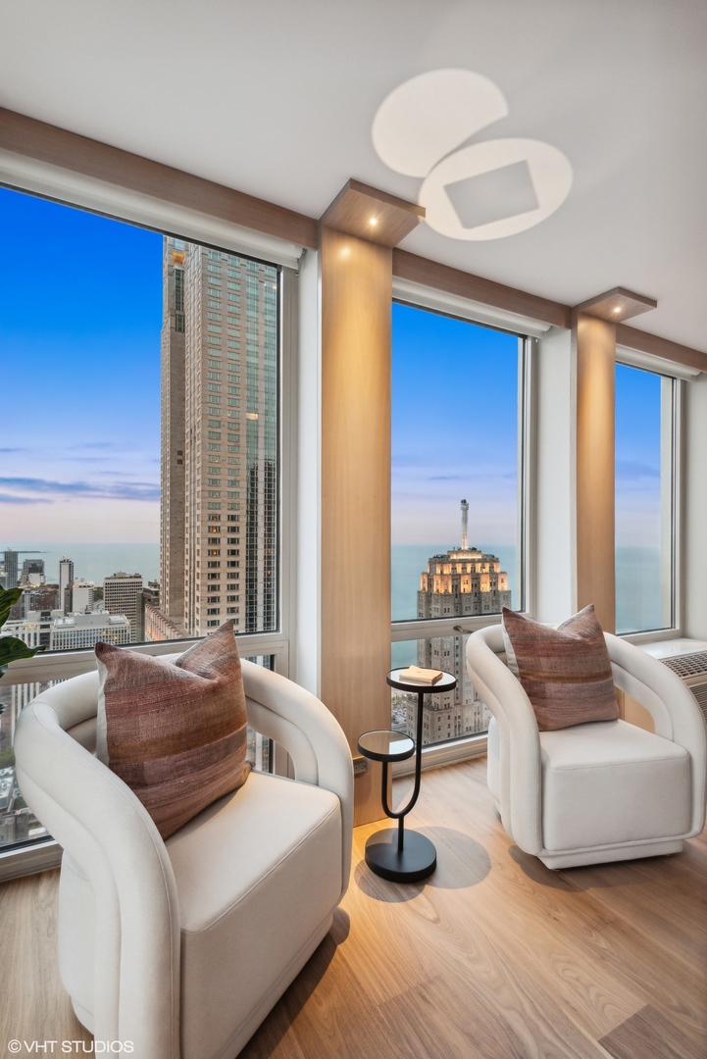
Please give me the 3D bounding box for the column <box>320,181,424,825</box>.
[{"bbox_3d":[0.066,-0.005,1.877,0.332,2.491,0.277,0,0,-28],"label":"column"}]

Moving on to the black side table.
[{"bbox_3d":[0.207,0.903,1.784,0.404,0.676,0.265,0,0,-28],"label":"black side table"}]

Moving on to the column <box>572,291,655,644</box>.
[{"bbox_3d":[1.442,0.001,2.614,0.336,2.491,0.277,0,0,-28],"label":"column"}]

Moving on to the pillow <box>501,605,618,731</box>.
[{"bbox_3d":[0.960,0.622,2.188,0.496,0.515,0.180,0,-21,-15],"label":"pillow"}]

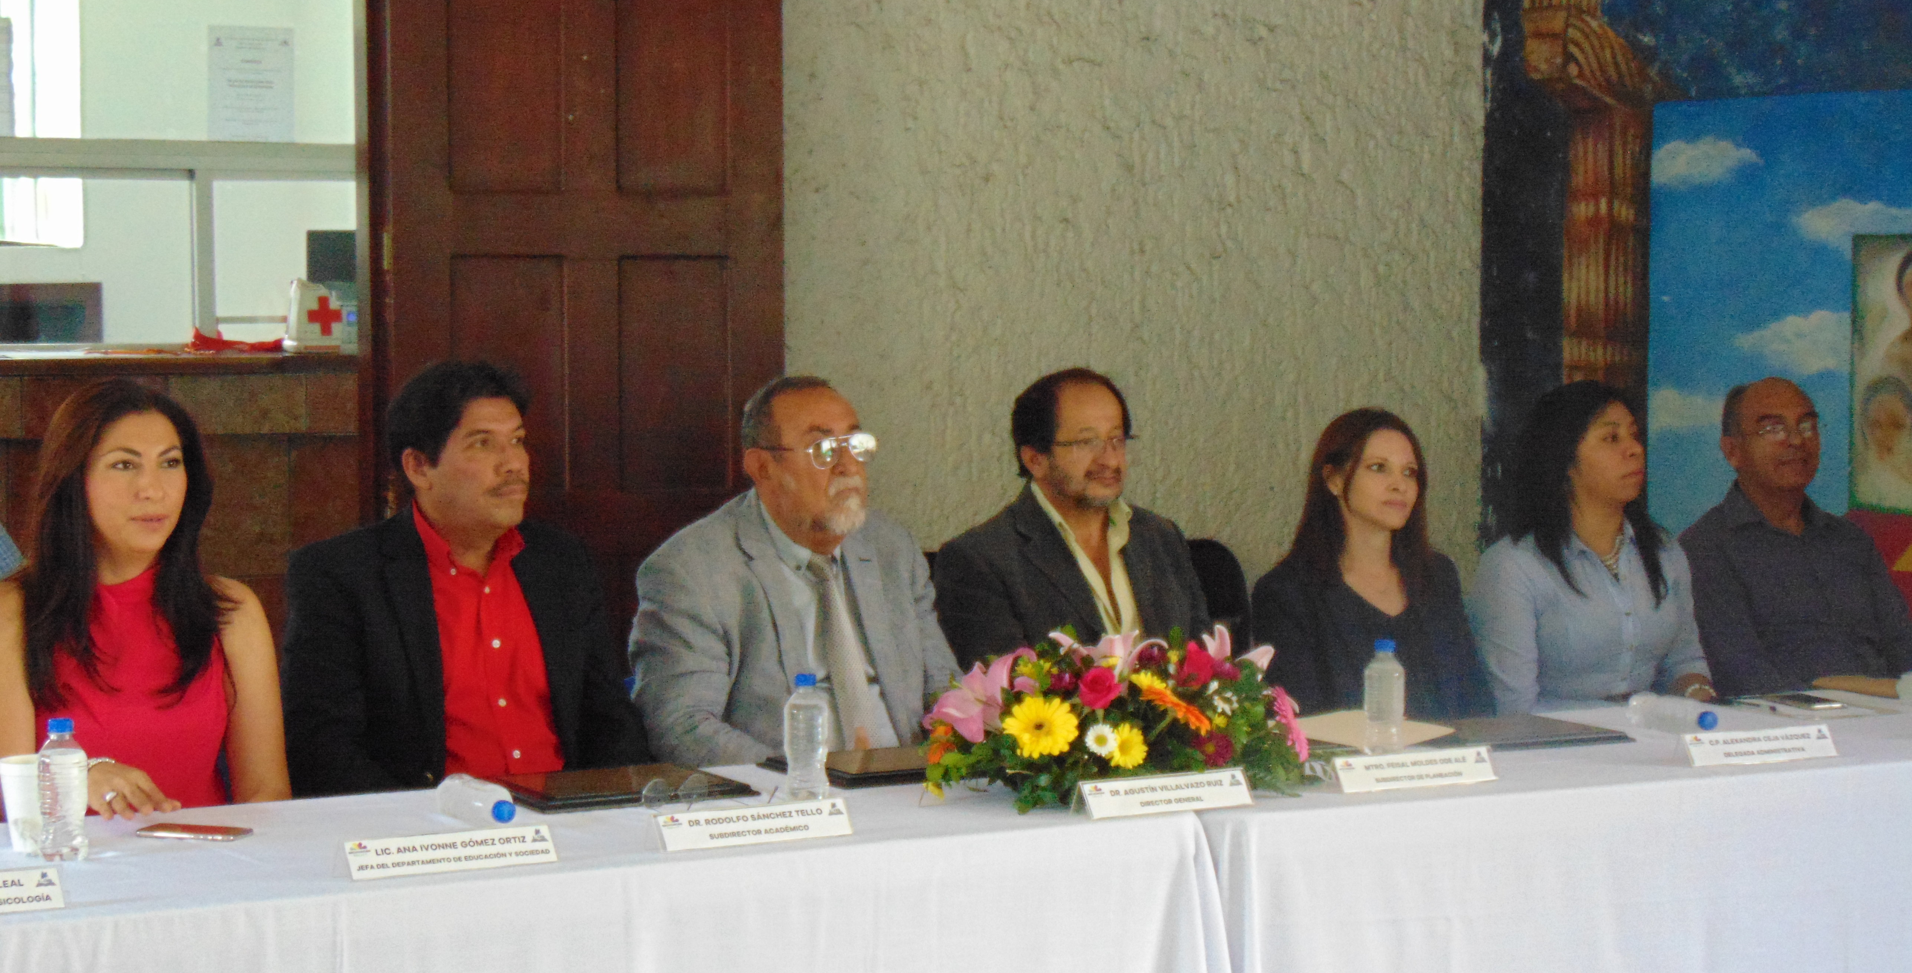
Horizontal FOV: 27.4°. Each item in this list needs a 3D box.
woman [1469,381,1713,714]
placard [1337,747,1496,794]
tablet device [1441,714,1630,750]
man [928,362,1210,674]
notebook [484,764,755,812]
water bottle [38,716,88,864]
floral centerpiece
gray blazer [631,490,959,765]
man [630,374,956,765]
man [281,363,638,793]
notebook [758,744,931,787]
[{"bbox_3d":[1.189,0.468,6.801,0.460,1.290,0.680,-3,5,-33],"label":"woman"},{"bbox_3d":[0.671,0.415,5.762,0.279,0.045,0.050,-2,5,-29],"label":"placard"},{"bbox_3d":[0.865,0.391,6.310,0.335,0.018,0.330,-2,4,-23],"label":"tablet device"},{"bbox_3d":[0.280,0.479,6.372,0.520,1.329,0.700,-3,5,-33],"label":"man"},{"bbox_3d":[-0.502,0.444,5.803,0.349,0.020,0.255,-2,5,-30],"label":"notebook"},{"bbox_3d":[-1.194,0.402,5.234,0.067,0.187,0.067,-2,5,-30],"label":"water bottle"},{"bbox_3d":[0.242,0.317,5.844,0.580,0.230,0.400,-2,5,-30],"label":"floral centerpiece"},{"bbox_3d":[-0.257,0.339,6.069,0.520,0.660,0.400,-3,5,-34],"label":"gray blazer"},{"bbox_3d":[-0.180,0.498,6.080,0.540,1.336,0.760,-2,5,-31],"label":"man"},{"bbox_3d":[-0.652,0.501,5.846,0.550,1.360,0.700,-3,5,-35],"label":"man"},{"bbox_3d":[-0.083,0.416,5.921,0.340,0.020,0.295,-2,5,-29],"label":"notebook"}]

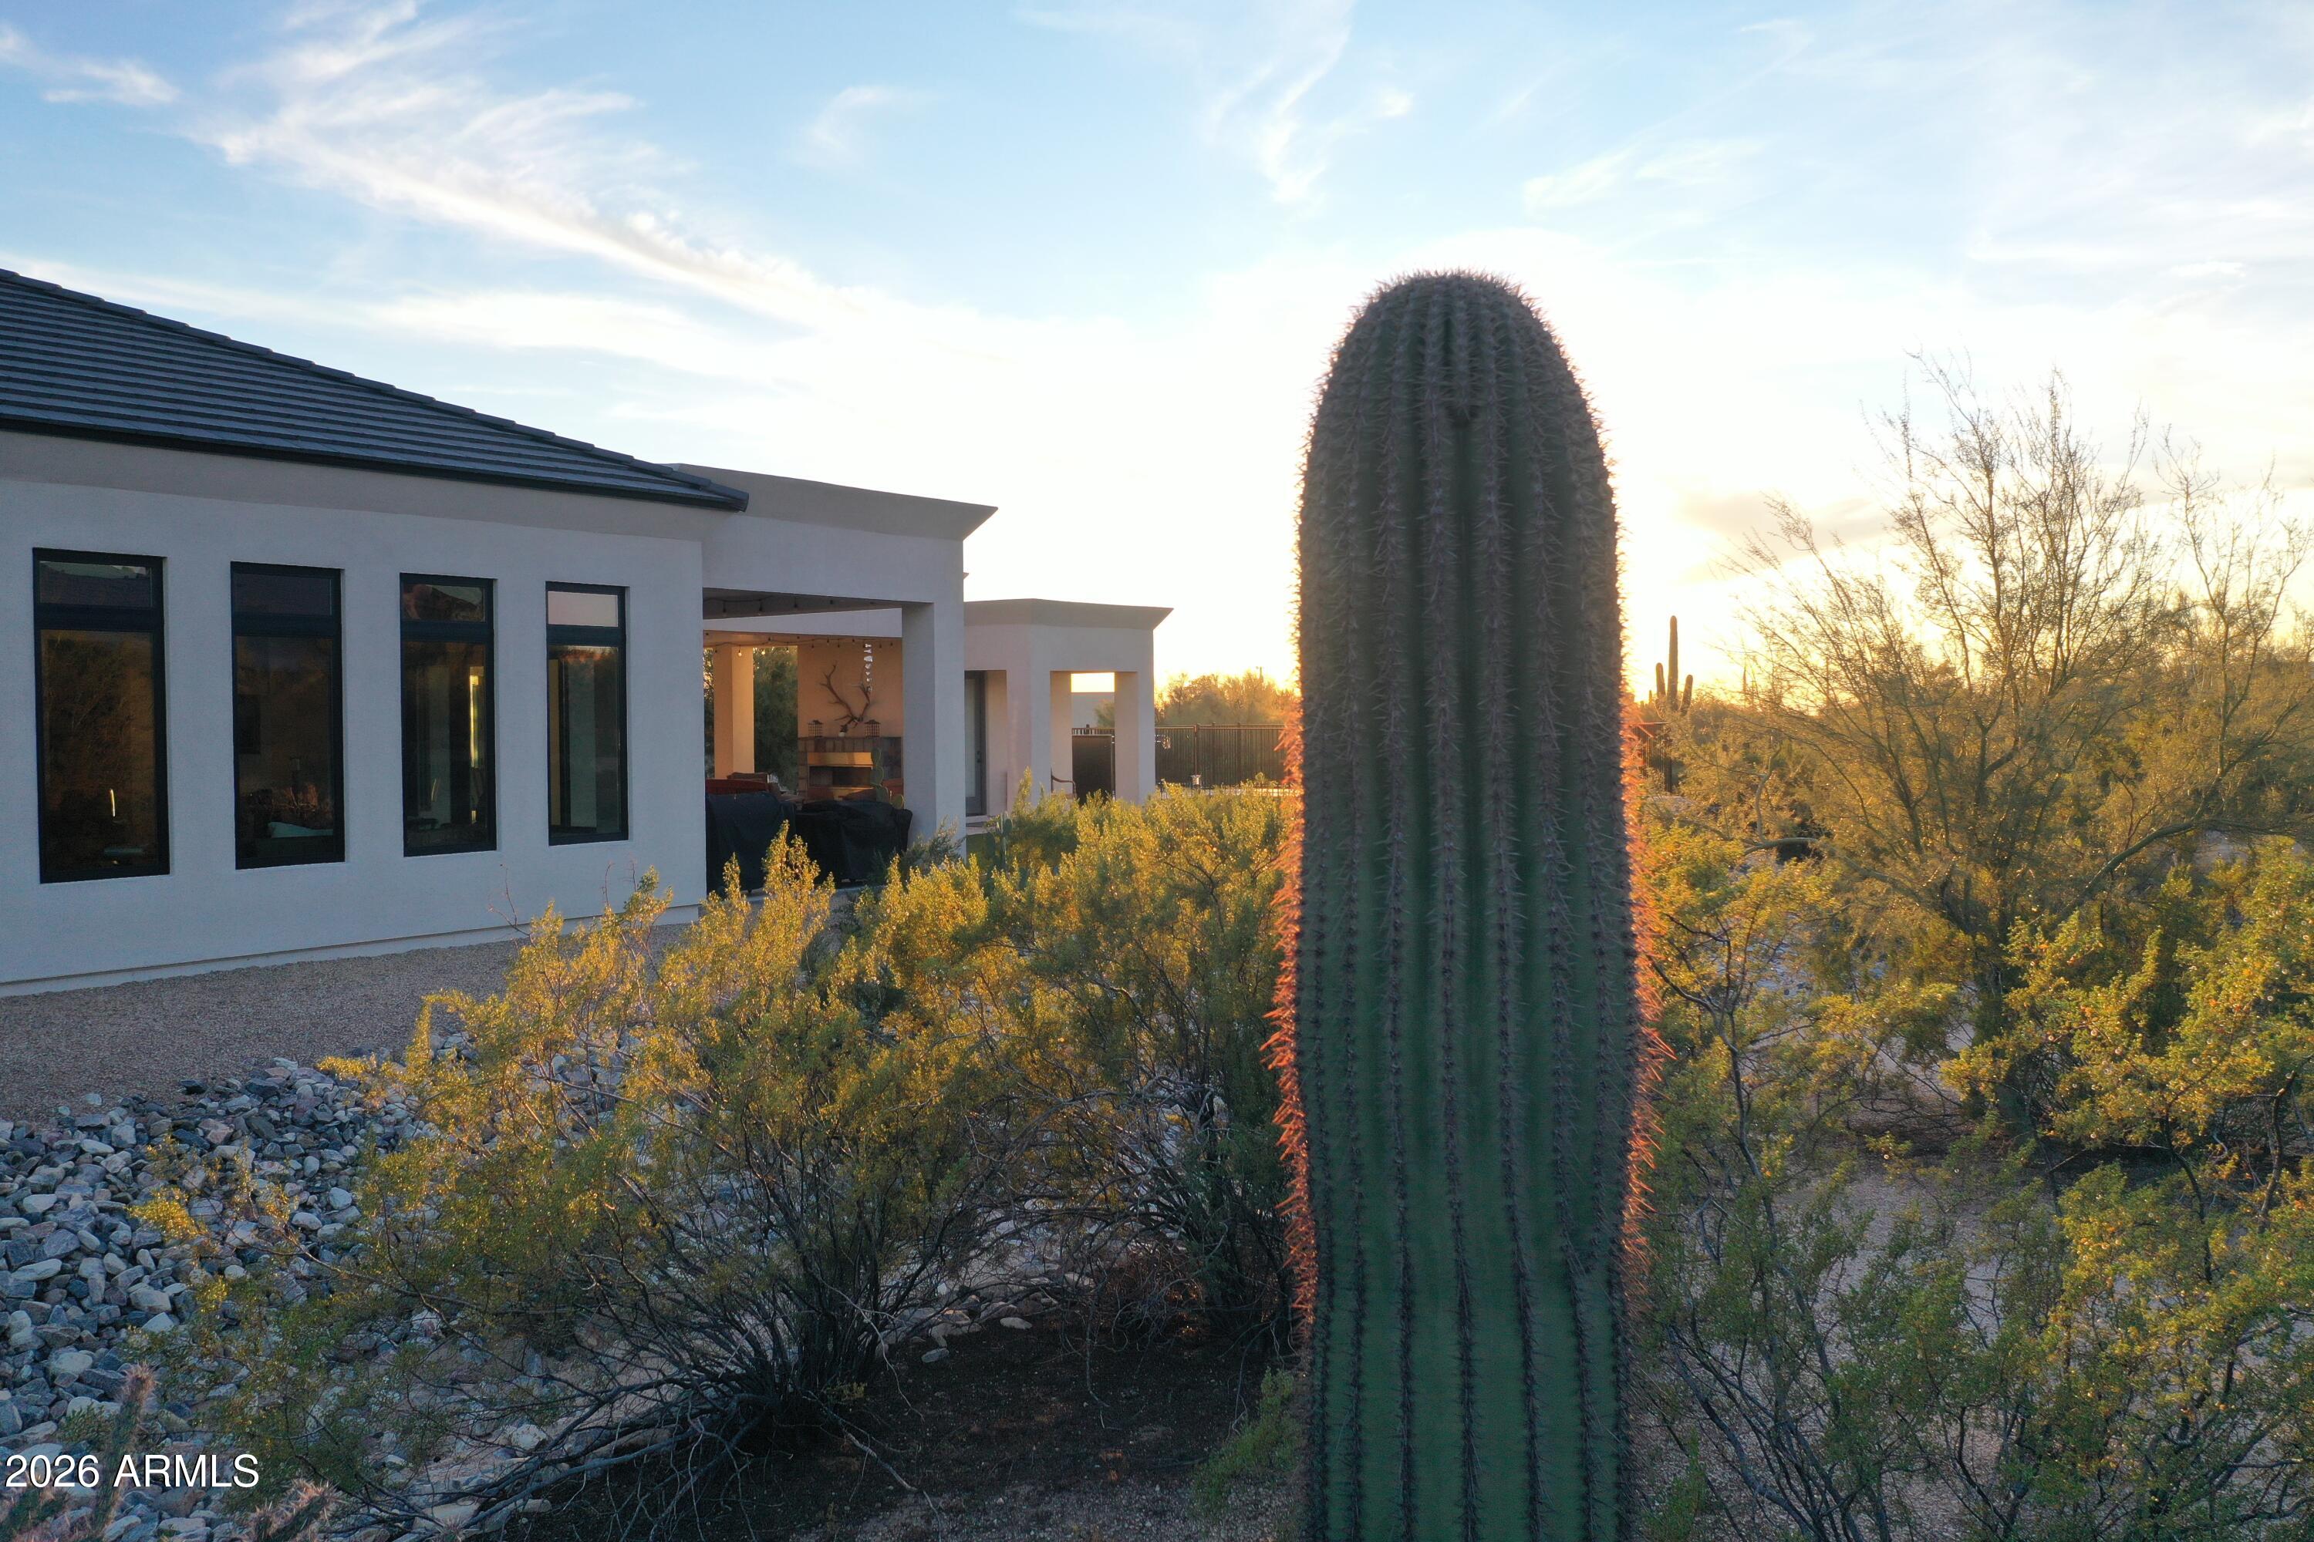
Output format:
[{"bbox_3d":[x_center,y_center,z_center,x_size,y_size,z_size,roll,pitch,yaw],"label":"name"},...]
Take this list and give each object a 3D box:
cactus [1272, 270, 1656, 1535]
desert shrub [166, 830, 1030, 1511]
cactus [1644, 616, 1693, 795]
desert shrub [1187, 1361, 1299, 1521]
[{"bbox_3d":[0.386,0.820,2.280,0.460,2.900,0.460,0,2,0],"label":"cactus"},{"bbox_3d":[-1.760,1.190,5.750,2.600,1.870,2.100,0,2,0],"label":"desert shrub"},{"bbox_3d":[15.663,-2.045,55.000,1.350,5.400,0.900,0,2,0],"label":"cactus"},{"bbox_3d":[0.285,1.930,5.200,0.400,0.430,0.380,0,2,0],"label":"desert shrub"}]

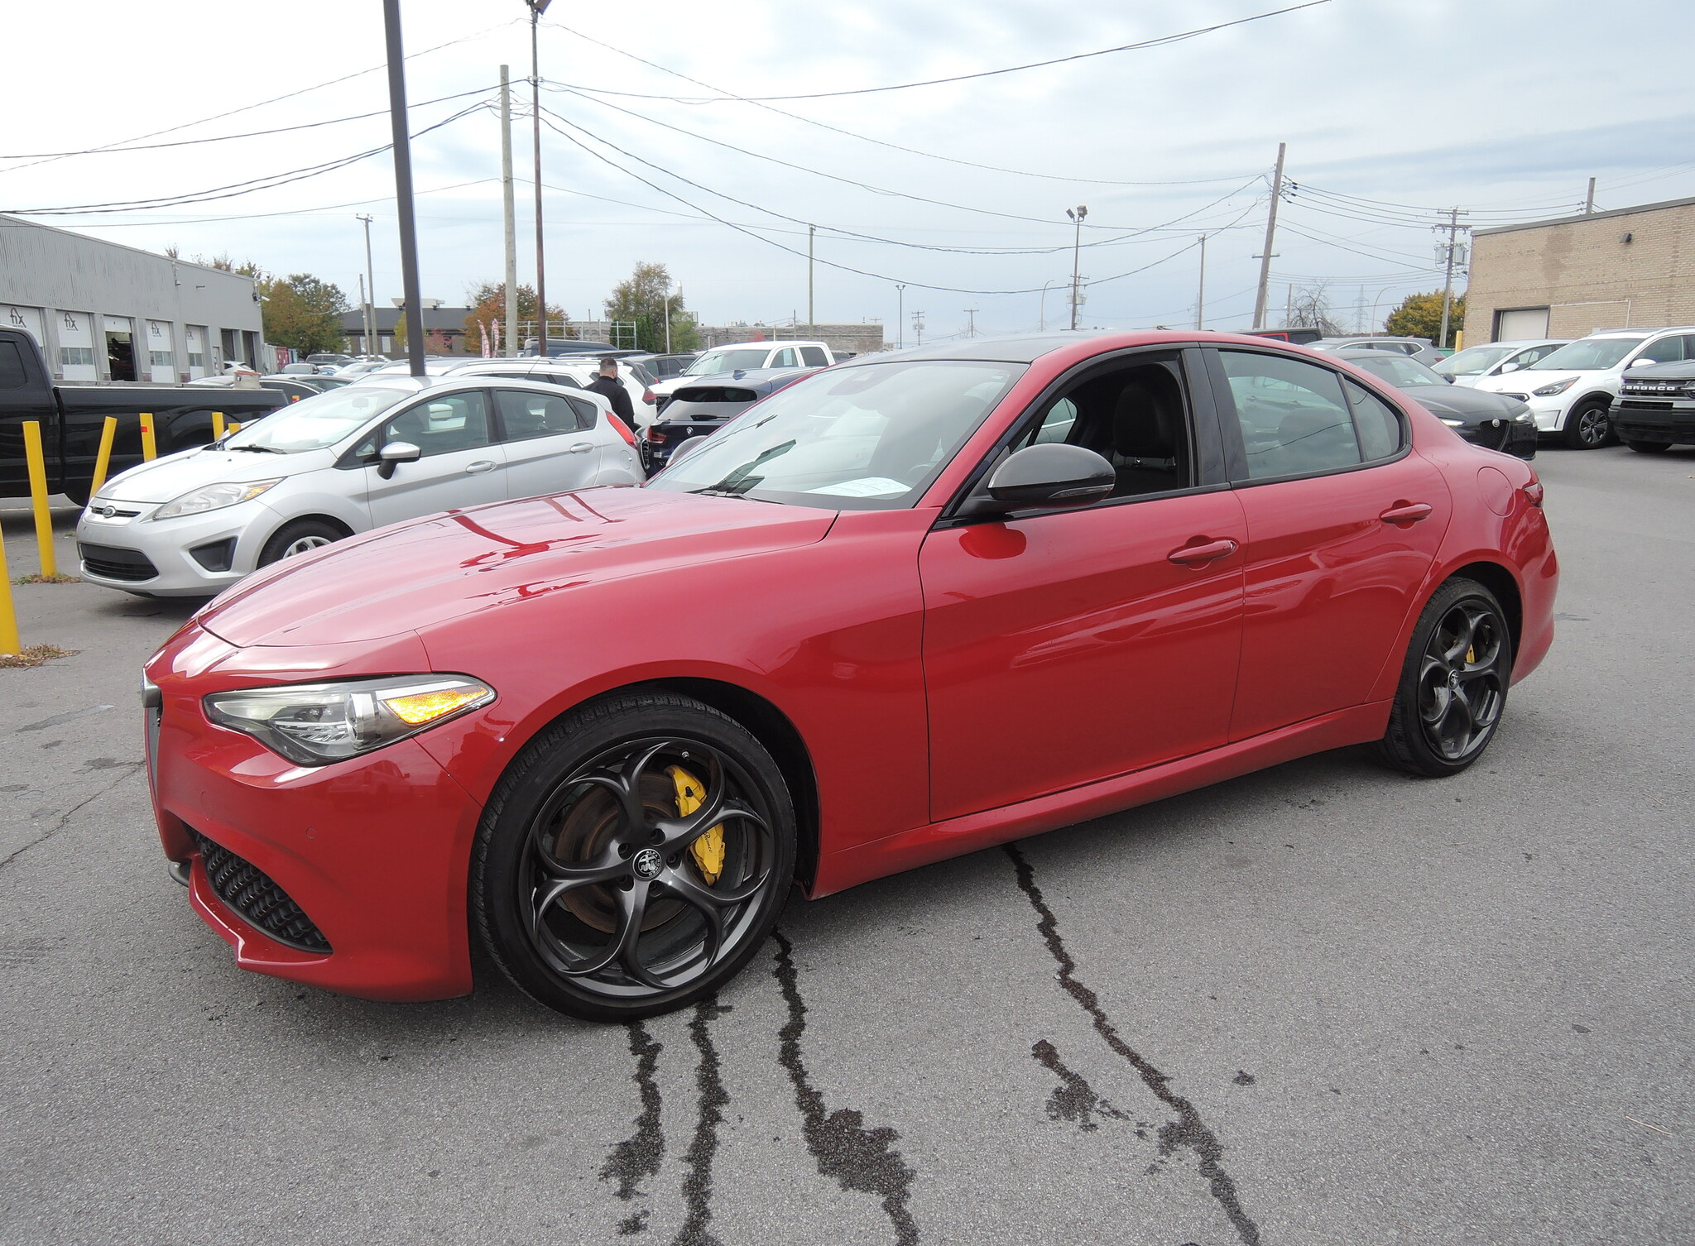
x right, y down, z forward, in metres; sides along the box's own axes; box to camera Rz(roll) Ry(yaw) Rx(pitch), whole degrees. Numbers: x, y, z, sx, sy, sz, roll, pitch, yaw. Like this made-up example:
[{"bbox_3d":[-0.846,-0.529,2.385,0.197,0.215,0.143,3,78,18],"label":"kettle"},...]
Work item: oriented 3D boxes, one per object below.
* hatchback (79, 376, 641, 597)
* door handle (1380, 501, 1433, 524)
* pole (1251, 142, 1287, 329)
[{"bbox_3d":[-3.364,-1.031,8.722,1.770,1.470,4.060,7,13,35],"label":"hatchback"},{"bbox_3d":[1.651,-0.326,3.486,0.235,0.050,0.050,-3,10,-33],"label":"door handle"},{"bbox_3d":[15.876,-12.837,45.025,1.000,10.520,0.320,11,12,30],"label":"pole"}]

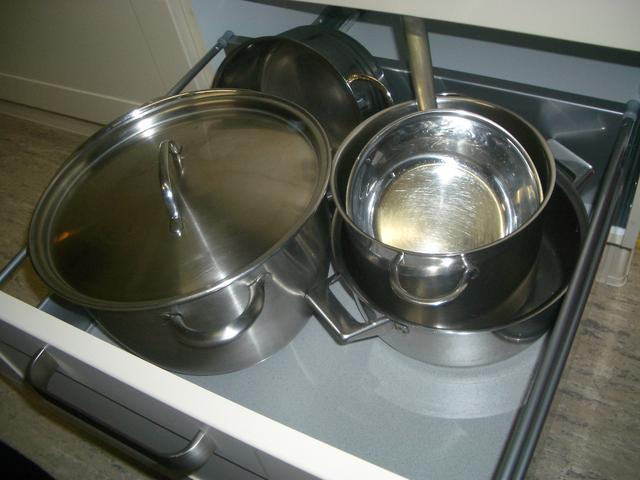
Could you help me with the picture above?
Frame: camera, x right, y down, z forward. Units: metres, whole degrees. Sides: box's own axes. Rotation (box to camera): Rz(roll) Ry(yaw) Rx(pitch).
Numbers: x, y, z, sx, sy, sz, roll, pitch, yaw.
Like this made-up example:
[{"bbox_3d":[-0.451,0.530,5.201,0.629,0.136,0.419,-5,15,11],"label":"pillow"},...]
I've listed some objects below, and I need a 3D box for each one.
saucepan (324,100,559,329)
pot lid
[{"bbox_3d":[0.144,-0.037,0.755,0.244,0.132,0.313,1,51,15],"label":"saucepan"},{"bbox_3d":[-0.158,-0.070,0.698,0.337,0.048,0.337,-7,49,8],"label":"pot lid"}]

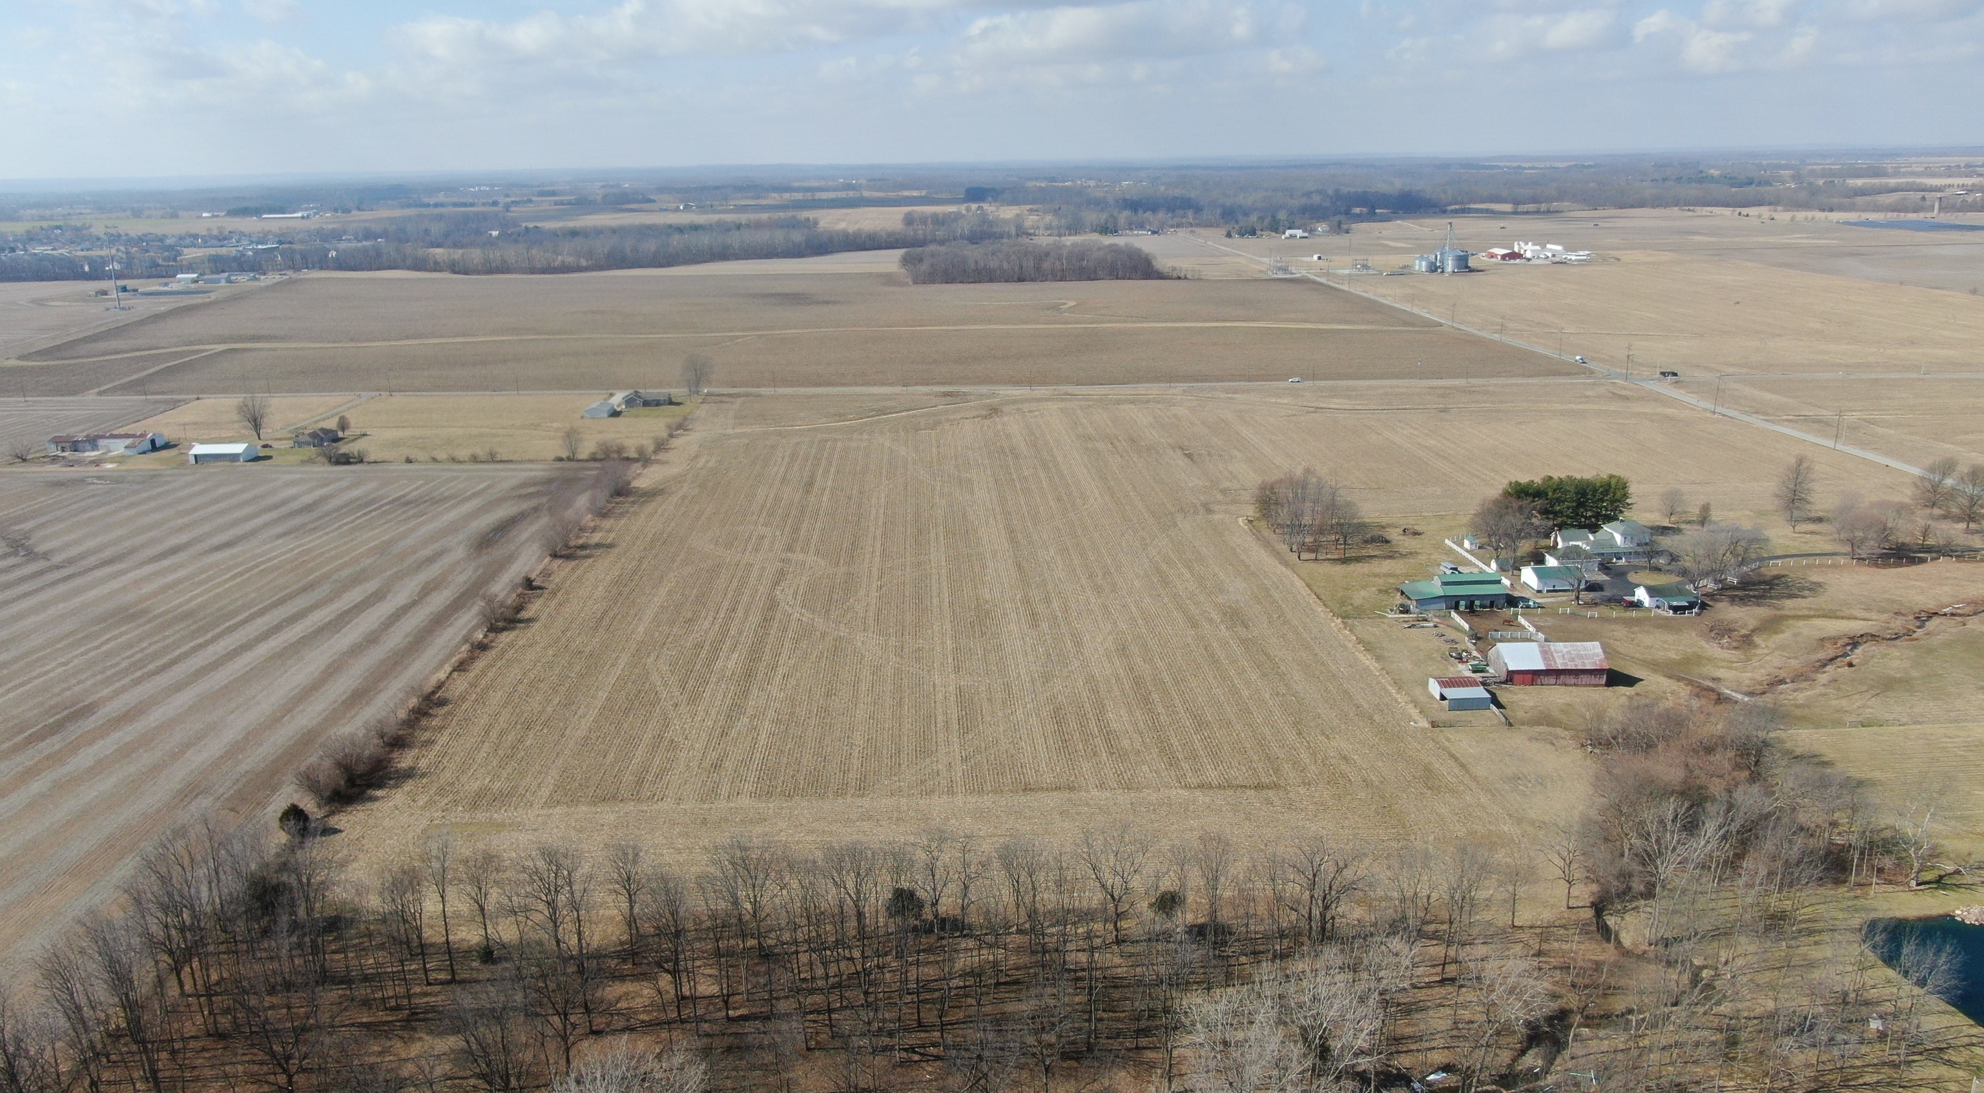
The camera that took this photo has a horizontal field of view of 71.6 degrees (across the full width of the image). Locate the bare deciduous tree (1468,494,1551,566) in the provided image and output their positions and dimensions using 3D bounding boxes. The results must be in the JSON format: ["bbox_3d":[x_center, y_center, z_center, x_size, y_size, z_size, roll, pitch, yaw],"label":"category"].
[{"bbox_3d":[139.551,-5.300,371.274,20.754,18.850,18.500,-1,16,0],"label":"bare deciduous tree"}]

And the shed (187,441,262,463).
[{"bbox_3d":[-288.367,-35.282,516.920,20.000,6.100,12.000,-1,16,-1],"label":"shed"}]

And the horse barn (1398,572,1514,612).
[{"bbox_3d":[102.721,9.508,306.701,21.000,6.500,10.700,-2,16,-3],"label":"horse barn"}]

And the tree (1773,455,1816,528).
[{"bbox_3d":[230.381,-14.924,395.292,10.348,22.650,10.348,-1,16,0],"label":"tree"}]

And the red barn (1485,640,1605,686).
[{"bbox_3d":[117.344,23.771,290.240,20.800,7.100,11.400,-1,16,0],"label":"red barn"}]

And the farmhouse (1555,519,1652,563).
[{"bbox_3d":[168.184,-2.462,378.367,21.500,9.000,19.000,-1,16,0],"label":"farmhouse"}]

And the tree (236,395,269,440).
[{"bbox_3d":[-296.940,-52.089,553.605,12.089,18.800,12.089,-1,16,0],"label":"tree"}]

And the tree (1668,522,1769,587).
[{"bbox_3d":[183.887,1.874,348.391,21.916,16.550,20.000,-1,16,0],"label":"tree"}]

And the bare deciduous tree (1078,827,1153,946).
[{"bbox_3d":[17.055,47.003,190.694,10.671,18.100,10.671,-1,16,0],"label":"bare deciduous tree"}]

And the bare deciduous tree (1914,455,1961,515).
[{"bbox_3d":[286.474,-18.989,417.583,11.611,17.350,11.611,-1,16,0],"label":"bare deciduous tree"}]

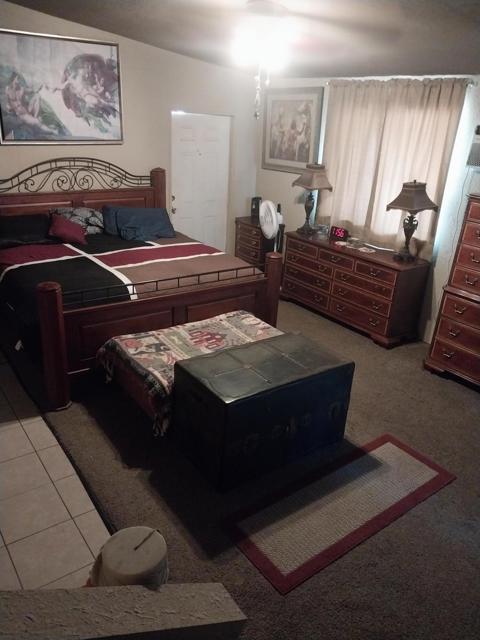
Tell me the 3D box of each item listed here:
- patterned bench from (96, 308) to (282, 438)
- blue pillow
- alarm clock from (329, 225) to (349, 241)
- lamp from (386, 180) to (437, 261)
[{"bbox_3d":[-0.222,0.392,3.642,1.310,0.480,0.820,-12,27,-33],"label":"patterned bench"},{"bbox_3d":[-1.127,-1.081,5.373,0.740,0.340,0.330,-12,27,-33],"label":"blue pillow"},{"bbox_3d":[1.132,-1.001,5.611,0.200,0.120,0.090,19,27,32],"label":"alarm clock"},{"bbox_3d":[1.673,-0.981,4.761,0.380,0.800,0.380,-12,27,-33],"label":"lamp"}]

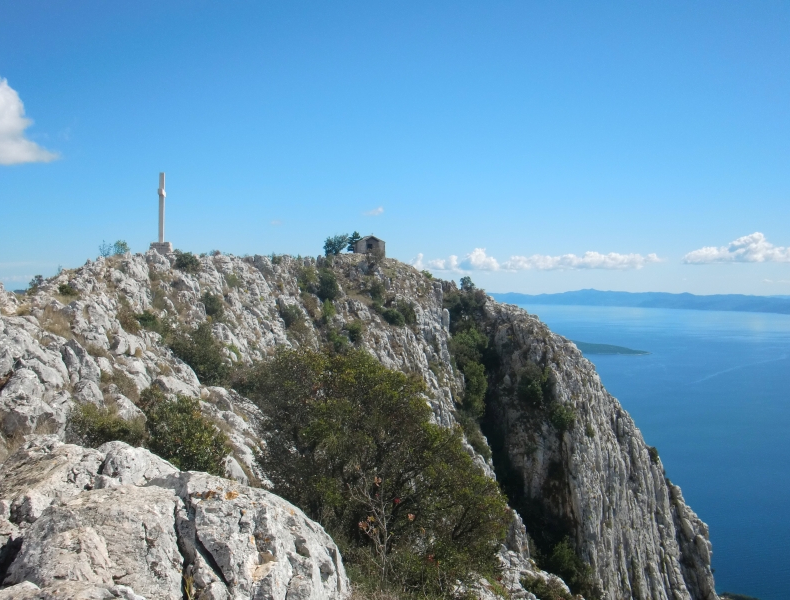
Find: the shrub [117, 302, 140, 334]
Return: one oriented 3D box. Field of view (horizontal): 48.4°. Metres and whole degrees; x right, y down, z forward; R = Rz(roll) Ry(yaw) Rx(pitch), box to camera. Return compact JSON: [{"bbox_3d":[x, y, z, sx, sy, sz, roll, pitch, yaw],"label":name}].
[{"bbox_3d":[-11.532,0.801,38.000,1.038,1.385,0.935,1,1,0],"label":"shrub"}]

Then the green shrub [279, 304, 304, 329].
[{"bbox_3d":[-10.371,1.653,88.000,2.405,2.405,2.164,1,1,0],"label":"green shrub"}]

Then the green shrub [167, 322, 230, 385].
[{"bbox_3d":[-7.973,2.173,36.000,2.542,2.583,2.287,1,1,0],"label":"green shrub"}]

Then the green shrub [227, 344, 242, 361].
[{"bbox_3d":[-10.966,3.587,60.000,0.957,1.093,0.909,1,1,0],"label":"green shrub"}]

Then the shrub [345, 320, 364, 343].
[{"bbox_3d":[-4.566,3.551,99.000,2.029,2.480,1.928,1,1,0],"label":"shrub"}]

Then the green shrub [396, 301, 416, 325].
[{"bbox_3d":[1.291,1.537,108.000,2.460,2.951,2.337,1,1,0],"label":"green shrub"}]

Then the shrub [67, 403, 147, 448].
[{"bbox_3d":[-4.591,2.017,14.000,1.291,0.765,1.162,1,1,0],"label":"shrub"}]

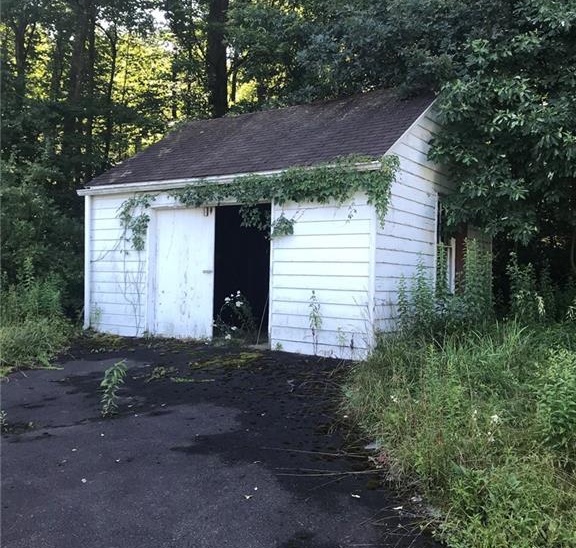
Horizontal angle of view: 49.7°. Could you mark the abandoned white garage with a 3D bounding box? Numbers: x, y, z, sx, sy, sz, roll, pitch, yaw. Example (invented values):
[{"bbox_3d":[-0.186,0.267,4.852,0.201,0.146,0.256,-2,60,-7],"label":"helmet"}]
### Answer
[{"bbox_3d":[0.256,-1.215,13.426,6.768,4.977,6.390,1,-1,33],"label":"abandoned white garage"}]

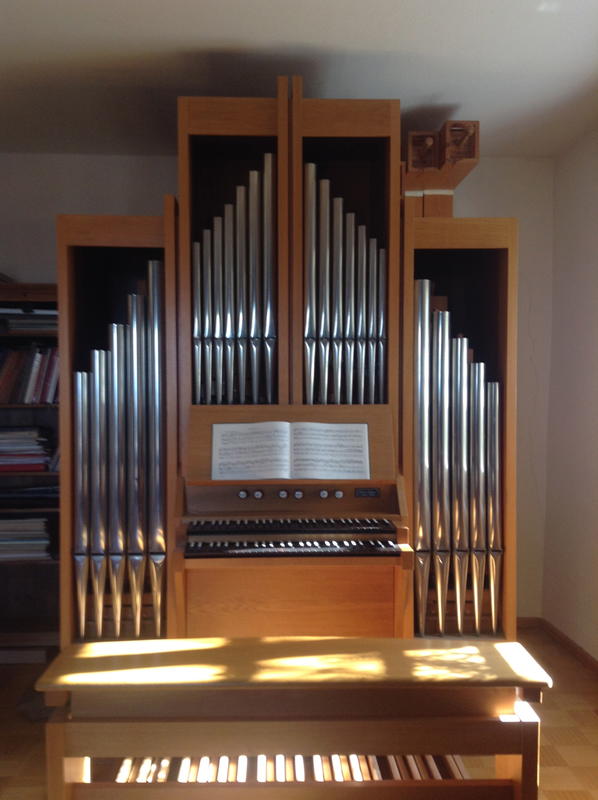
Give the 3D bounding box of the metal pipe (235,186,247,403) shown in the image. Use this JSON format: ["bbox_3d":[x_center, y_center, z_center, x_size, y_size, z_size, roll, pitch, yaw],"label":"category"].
[{"bbox_3d":[-0.232,-0.399,3.079,0.043,0.924,0.043,0,2,-2],"label":"metal pipe"}]

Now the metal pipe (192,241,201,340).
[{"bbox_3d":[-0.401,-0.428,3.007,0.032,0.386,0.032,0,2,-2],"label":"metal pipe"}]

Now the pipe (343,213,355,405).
[{"bbox_3d":[0.210,-0.346,3.095,0.041,0.820,0.041,0,2,-2],"label":"pipe"}]

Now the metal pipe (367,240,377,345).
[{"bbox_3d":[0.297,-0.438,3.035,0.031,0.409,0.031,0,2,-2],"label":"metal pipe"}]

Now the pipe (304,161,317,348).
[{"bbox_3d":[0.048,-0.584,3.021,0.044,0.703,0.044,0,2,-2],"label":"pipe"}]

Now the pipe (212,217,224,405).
[{"bbox_3d":[-0.325,-0.337,3.078,0.040,0.799,0.040,0,2,-2],"label":"pipe"}]

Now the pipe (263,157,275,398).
[{"bbox_3d":[-0.116,-0.470,3.018,0.044,1.001,0.044,0,2,-2],"label":"pipe"}]

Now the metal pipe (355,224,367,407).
[{"bbox_3d":[0.254,-0.333,3.093,0.037,0.743,0.035,0,2,-1],"label":"metal pipe"}]

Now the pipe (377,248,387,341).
[{"bbox_3d":[0.338,-0.428,3.092,0.031,0.373,0.030,0,2,-1],"label":"pipe"}]

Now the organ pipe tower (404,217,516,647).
[{"bbox_3d":[0.648,0.240,3.290,0.462,1.950,0.420,0,2,-1],"label":"organ pipe tower"}]

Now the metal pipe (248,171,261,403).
[{"bbox_3d":[-0.173,-0.439,3.016,0.041,0.929,0.041,0,2,-2],"label":"metal pipe"}]

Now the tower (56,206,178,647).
[{"bbox_3d":[-0.721,0.277,3.272,0.460,2.143,0.520,0,2,-2],"label":"tower"}]

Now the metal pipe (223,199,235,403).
[{"bbox_3d":[-0.281,-0.362,3.079,0.041,0.850,0.041,0,2,-2],"label":"metal pipe"}]

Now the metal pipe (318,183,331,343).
[{"bbox_3d":[0.106,-0.564,3.084,0.044,0.649,0.044,0,2,-2],"label":"metal pipe"}]

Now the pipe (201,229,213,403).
[{"bbox_3d":[-0.371,-0.332,3.081,0.036,0.724,0.034,0,2,-1],"label":"pipe"}]

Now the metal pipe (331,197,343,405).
[{"bbox_3d":[0.160,-0.377,3.092,0.043,0.880,0.043,0,2,-2],"label":"metal pipe"}]

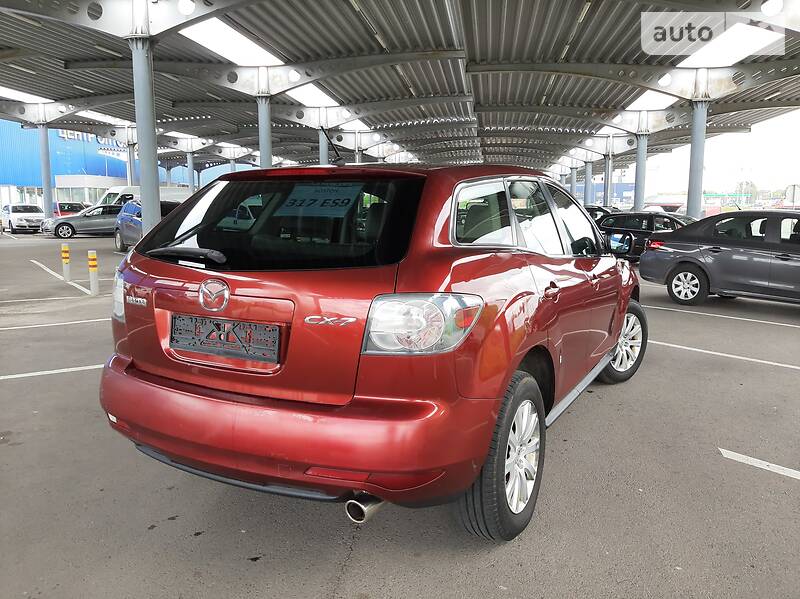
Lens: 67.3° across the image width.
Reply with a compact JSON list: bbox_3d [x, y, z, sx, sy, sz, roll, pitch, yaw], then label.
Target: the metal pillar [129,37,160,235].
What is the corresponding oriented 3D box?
[{"bbox_3d":[-5.156,-2.845,12.325,0.390,4.730,0.390,2,8,8],"label":"metal pillar"}]

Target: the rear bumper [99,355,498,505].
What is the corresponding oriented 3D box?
[{"bbox_3d":[-0.577,0.464,2.393,1.840,0.420,0.550,5,9,29],"label":"rear bumper"}]

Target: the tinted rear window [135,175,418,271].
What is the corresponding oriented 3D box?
[{"bbox_3d":[-0.502,-0.338,2.391,1.300,0.520,0.130,5,-33,29],"label":"tinted rear window"}]

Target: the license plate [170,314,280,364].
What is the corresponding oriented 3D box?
[{"bbox_3d":[-0.651,0.142,2.205,0.530,0.130,0.025,5,9,29],"label":"license plate"}]

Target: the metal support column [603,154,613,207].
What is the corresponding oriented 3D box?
[{"bbox_3d":[10.979,-5.438,31.687,0.390,4.730,0.390,2,8,8],"label":"metal support column"}]

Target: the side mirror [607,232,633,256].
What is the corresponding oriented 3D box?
[{"bbox_3d":[1.515,-0.375,4.123,0.210,0.175,0.120,5,9,29],"label":"side mirror"}]

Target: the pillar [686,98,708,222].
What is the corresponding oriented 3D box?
[{"bbox_3d":[8.924,-3.487,18.028,0.390,4.730,0.390,2,8,8],"label":"pillar"}]

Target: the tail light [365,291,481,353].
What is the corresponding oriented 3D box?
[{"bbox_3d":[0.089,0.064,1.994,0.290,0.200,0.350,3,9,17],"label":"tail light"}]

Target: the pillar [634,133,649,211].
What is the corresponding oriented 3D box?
[{"bbox_3d":[9.834,-4.421,24.559,0.390,4.730,0.390,2,8,8],"label":"pillar"}]

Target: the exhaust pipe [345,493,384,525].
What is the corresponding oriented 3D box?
[{"bbox_3d":[-0.106,0.712,2.124,0.090,0.090,0.200,5,9,29],"label":"exhaust pipe"}]

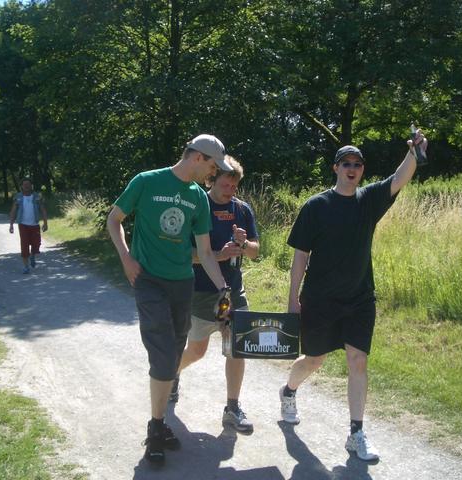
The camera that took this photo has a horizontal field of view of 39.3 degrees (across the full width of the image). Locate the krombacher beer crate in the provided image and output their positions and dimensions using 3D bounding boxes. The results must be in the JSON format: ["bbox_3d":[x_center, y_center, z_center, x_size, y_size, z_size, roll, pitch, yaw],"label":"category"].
[{"bbox_3d":[0.176,0.566,3.863,0.400,0.272,0.300,2,-7,-10],"label":"krombacher beer crate"}]

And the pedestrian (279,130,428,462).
[{"bbox_3d":[0.735,0.318,4.059,0.800,1.910,0.750,-1,5,-14],"label":"pedestrian"}]

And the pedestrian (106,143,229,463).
[{"bbox_3d":[-0.385,0.343,3.941,0.660,1.880,0.560,-2,5,-22],"label":"pedestrian"}]

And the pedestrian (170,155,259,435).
[{"bbox_3d":[-0.120,0.350,4.463,0.530,1.780,0.740,-2,5,-20],"label":"pedestrian"}]

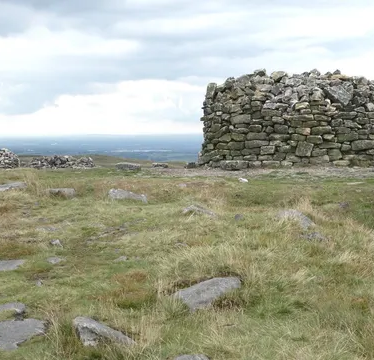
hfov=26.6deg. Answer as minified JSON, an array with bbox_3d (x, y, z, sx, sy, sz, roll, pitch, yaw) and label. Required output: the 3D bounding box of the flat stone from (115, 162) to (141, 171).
[{"bbox_3d":[-1.599,-0.362,21.500,0.680,0.200,0.420,0,4,0],"label":"flat stone"}]

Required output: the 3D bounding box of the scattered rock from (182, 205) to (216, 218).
[{"bbox_3d":[0.173,0.474,11.900,0.520,0.170,0.360,1,4,12],"label":"scattered rock"}]

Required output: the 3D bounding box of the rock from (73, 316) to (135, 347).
[{"bbox_3d":[-0.611,1.121,5.850,0.420,0.180,0.220,1,4,20],"label":"rock"}]

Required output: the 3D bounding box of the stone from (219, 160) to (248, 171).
[{"bbox_3d":[1.135,-0.354,19.300,0.710,0.240,0.380,-1,4,-8],"label":"stone"}]

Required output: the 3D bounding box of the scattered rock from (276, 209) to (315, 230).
[{"bbox_3d":[1.613,0.585,11.700,0.520,0.220,0.400,0,4,0],"label":"scattered rock"}]

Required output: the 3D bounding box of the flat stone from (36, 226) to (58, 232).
[{"bbox_3d":[-1.884,0.664,10.600,0.290,0.060,0.240,0,4,0],"label":"flat stone"}]

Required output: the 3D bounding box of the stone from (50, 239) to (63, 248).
[{"bbox_3d":[-1.645,0.810,10.000,0.160,0.085,0.140,0,4,0],"label":"stone"}]

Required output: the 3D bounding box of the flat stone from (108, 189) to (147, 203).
[{"bbox_3d":[-1.024,0.267,13.600,0.660,0.200,0.380,1,4,15],"label":"flat stone"}]

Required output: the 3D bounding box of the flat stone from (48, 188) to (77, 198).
[{"bbox_3d":[-2.404,0.260,15.200,0.500,0.160,0.330,0,4,0],"label":"flat stone"}]

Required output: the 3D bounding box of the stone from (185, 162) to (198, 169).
[{"bbox_3d":[0.117,-0.378,20.600,0.310,0.160,0.250,0,4,0],"label":"stone"}]

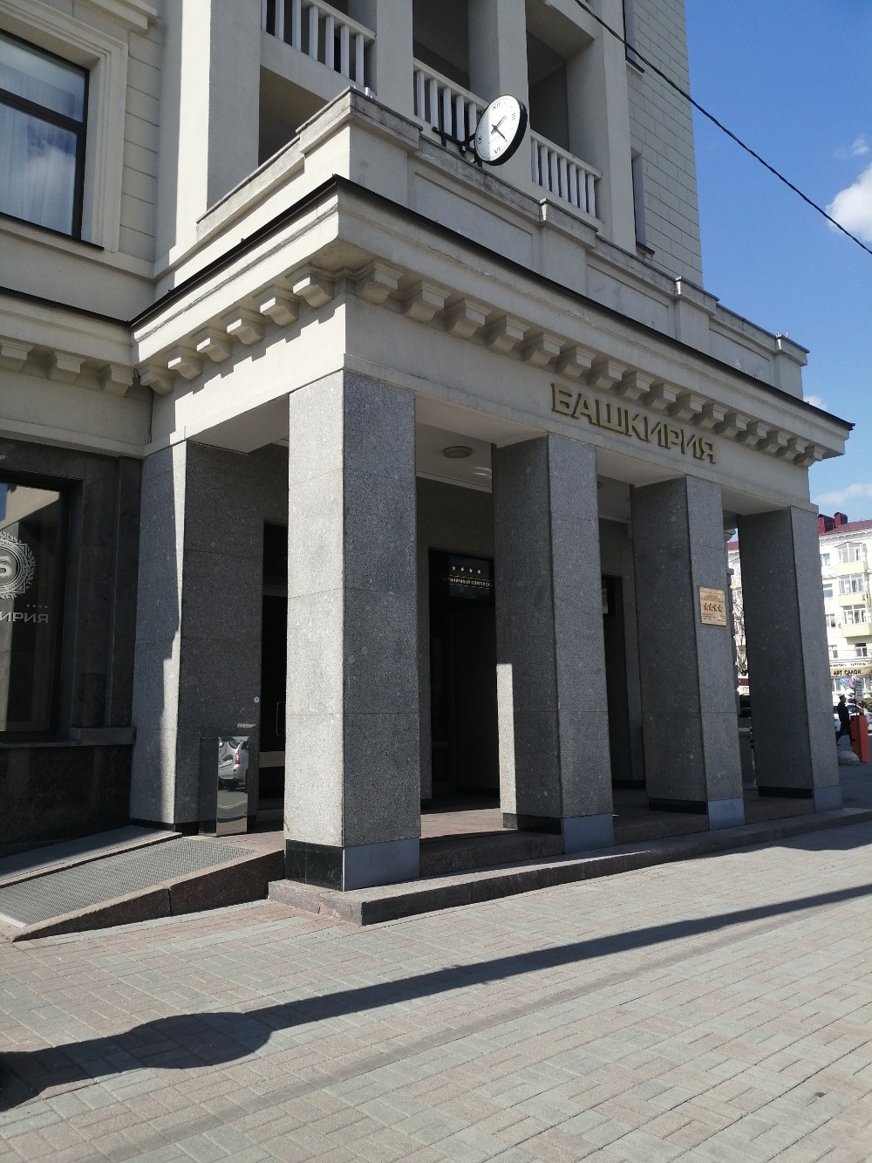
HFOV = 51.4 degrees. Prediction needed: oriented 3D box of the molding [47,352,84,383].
[{"bbox_3d":[-3.557,-2.068,8.764,0.283,0.265,0.255,7,-12,-41],"label":"molding"}]

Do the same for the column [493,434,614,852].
[{"bbox_3d":[1.085,0.564,8.606,0.705,3.769,0.740,7,-12,-41],"label":"column"}]

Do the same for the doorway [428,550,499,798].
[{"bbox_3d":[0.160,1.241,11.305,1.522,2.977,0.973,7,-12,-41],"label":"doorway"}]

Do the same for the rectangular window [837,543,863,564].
[{"bbox_3d":[39.743,-2.675,87.000,0.250,1.750,2.500,7,-12,-41],"label":"rectangular window"}]

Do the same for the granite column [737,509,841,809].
[{"bbox_3d":[4.539,0.994,11.657,0.705,3.763,0.740,7,-12,-41],"label":"granite column"}]

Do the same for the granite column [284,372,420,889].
[{"bbox_3d":[-0.652,0.352,7.071,0.705,3.780,0.740,7,-12,-41],"label":"granite column"}]

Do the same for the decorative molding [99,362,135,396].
[{"bbox_3d":[-3.172,-2.020,9.103,0.274,0.265,0.255,7,-12,-41],"label":"decorative molding"}]

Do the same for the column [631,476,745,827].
[{"bbox_3d":[2.790,0.775,10.113,0.705,3.763,0.740,7,-12,-41],"label":"column"}]

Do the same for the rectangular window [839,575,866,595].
[{"bbox_3d":[39.826,0.330,86.800,0.250,1.750,2.550,7,-12,-41],"label":"rectangular window"}]

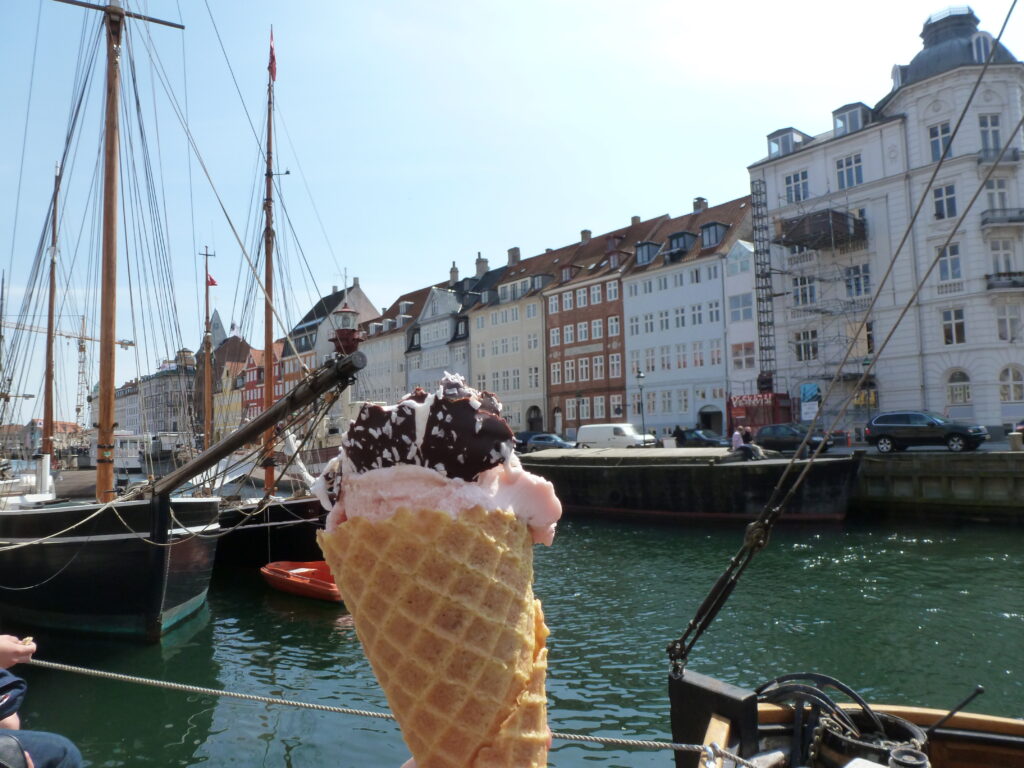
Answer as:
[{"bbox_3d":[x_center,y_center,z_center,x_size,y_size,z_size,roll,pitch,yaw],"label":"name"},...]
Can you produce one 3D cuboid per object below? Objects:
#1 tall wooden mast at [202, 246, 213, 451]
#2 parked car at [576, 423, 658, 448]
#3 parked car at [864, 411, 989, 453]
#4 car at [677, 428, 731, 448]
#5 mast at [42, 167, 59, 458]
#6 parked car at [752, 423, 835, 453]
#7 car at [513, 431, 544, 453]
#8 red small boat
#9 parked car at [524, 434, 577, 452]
[{"bbox_3d":[-11.253,-0.836,26.394,0.250,8.630,0.250,3,-7,-41],"label":"tall wooden mast"},{"bbox_3d":[6.520,3.413,44.300,1.880,1.940,4.800,3,-7,-41],"label":"parked car"},{"bbox_3d":[17.647,2.022,30.300,1.870,1.720,4.670,3,-7,-41],"label":"parked car"},{"bbox_3d":[11.733,3.494,43.500,1.720,1.430,4.100,2,-6,-29],"label":"car"},{"bbox_3d":[-12.568,-1.784,19.396,0.260,8.663,0.260,3,-7,-41],"label":"mast"},{"bbox_3d":[14.563,2.791,36.600,1.700,1.460,4.000,3,-7,-41],"label":"parked car"},{"bbox_3d":[2.092,4.500,54.000,1.800,1.720,4.400,3,-7,-41],"label":"car"},{"bbox_3d":[-3.747,4.136,14.734,3.500,0.580,1.550,-4,-6,33],"label":"red small boat"},{"bbox_3d":[2.649,4.202,49.500,1.730,1.470,4.050,3,-7,-41],"label":"parked car"}]

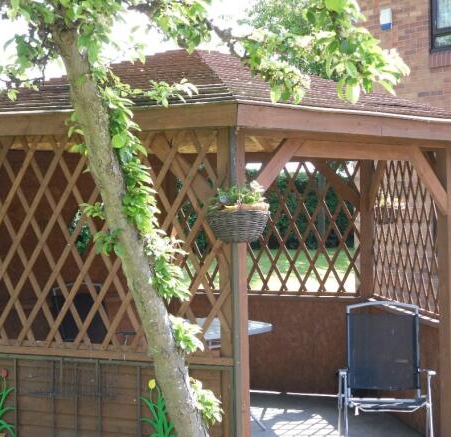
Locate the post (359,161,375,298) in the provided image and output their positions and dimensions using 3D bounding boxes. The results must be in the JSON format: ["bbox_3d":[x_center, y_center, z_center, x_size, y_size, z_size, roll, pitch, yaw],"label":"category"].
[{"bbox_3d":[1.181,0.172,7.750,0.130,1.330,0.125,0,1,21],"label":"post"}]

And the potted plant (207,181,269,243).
[{"bbox_3d":[0.059,-0.034,4.536,0.305,0.300,0.300,-1,1,0],"label":"potted plant"}]

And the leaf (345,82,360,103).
[{"bbox_3d":[0.453,-0.449,3.300,0.053,0.070,0.030,-1,1,0],"label":"leaf"}]

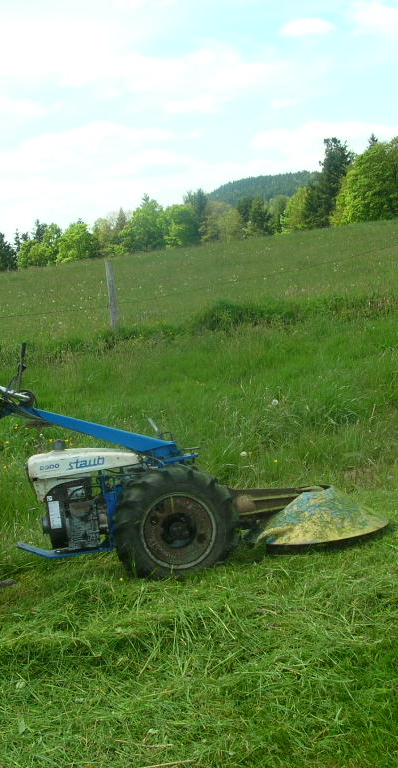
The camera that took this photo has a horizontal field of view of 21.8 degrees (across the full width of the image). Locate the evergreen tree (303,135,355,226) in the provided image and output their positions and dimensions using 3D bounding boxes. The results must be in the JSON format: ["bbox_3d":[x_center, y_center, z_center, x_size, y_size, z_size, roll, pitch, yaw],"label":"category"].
[{"bbox_3d":[14.494,-22.380,115.000,5.200,10.000,5.200,-5,7,0],"label":"evergreen tree"}]

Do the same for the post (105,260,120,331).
[{"bbox_3d":[-1.295,-1.317,15.500,0.110,1.070,0.110,-6,5,0],"label":"post"}]

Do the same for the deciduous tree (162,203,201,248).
[{"bbox_3d":[-3.042,-27.555,180.000,6.800,7.300,6.800,-5,7,0],"label":"deciduous tree"}]

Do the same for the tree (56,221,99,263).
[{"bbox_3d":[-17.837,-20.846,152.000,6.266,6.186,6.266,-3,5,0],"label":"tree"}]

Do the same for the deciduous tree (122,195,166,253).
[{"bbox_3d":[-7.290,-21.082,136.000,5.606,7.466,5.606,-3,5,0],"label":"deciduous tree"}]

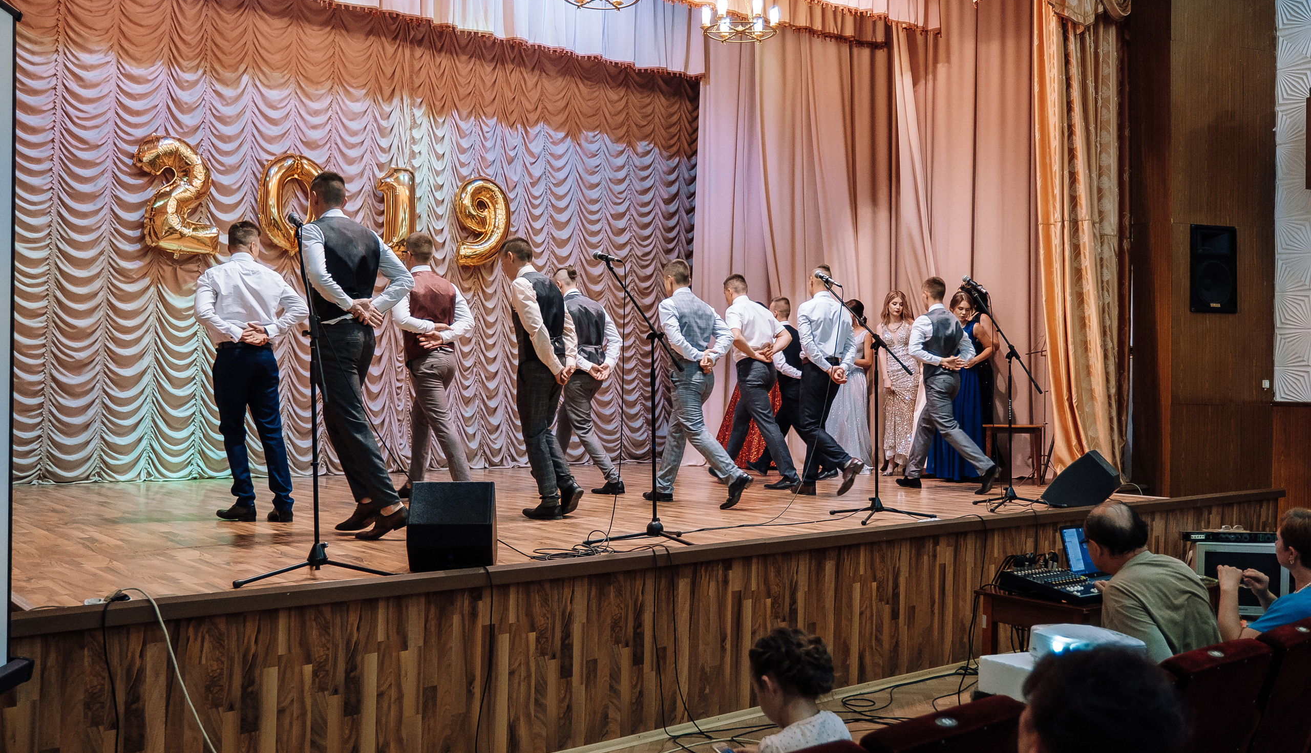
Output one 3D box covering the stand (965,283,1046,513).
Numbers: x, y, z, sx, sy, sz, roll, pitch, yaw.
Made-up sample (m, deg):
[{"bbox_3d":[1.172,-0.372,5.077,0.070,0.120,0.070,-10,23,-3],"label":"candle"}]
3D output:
[{"bbox_3d":[2.414,0.103,8.220,0.620,1.580,0.550,0,-1,32],"label":"stand"}]

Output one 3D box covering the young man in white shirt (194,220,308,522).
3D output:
[{"bbox_3d":[-2.348,-0.054,7.000,0.610,1.750,0.410,1,-1,-28],"label":"young man in white shirt"}]

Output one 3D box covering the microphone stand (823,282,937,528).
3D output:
[{"bbox_3d":[1.388,0.098,7.520,0.720,1.540,0.610,0,-1,38],"label":"microphone stand"}]

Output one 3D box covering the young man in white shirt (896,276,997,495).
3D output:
[{"bbox_3d":[2.382,0.054,9.824,0.560,1.750,0.860,1,-2,-33],"label":"young man in white shirt"}]

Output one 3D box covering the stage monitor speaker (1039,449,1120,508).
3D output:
[{"bbox_3d":[2.936,0.701,8.305,0.490,0.380,0.330,0,-2,27],"label":"stage monitor speaker"}]

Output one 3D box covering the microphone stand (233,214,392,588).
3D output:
[{"bbox_3d":[-1.419,0.071,5.000,0.580,1.470,0.600,1,-1,-35],"label":"microphone stand"}]

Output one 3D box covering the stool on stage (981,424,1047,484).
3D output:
[{"bbox_3d":[3.124,0.692,10.457,0.520,0.520,0.400,0,-2,9],"label":"stool on stage"}]

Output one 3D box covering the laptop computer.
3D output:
[{"bbox_3d":[2.314,0.911,6.147,0.360,0.230,0.320,1,-1,-38],"label":"laptop computer"}]

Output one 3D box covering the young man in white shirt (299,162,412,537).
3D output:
[{"bbox_3d":[-1.494,-0.105,6.145,0.600,1.820,0.570,-1,-2,40],"label":"young man in white shirt"}]

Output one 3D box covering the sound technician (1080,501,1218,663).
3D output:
[{"bbox_3d":[1.974,1.131,4.800,0.520,1.240,0.740,1,-1,-35],"label":"sound technician"}]

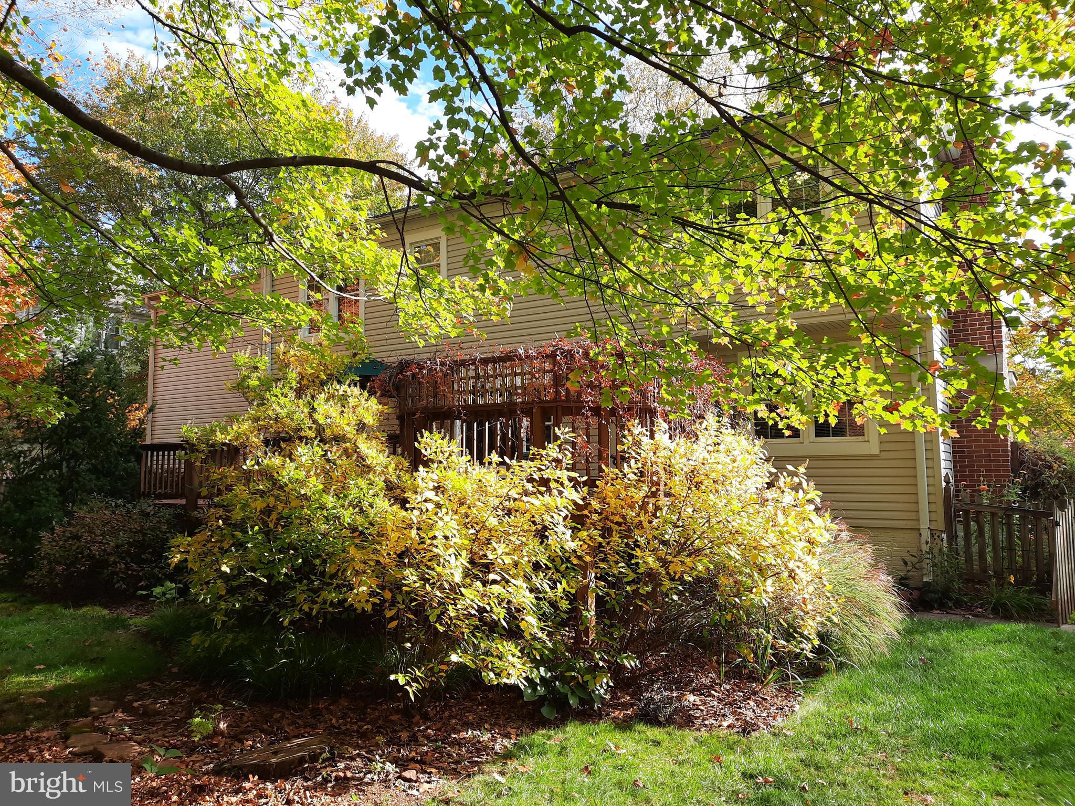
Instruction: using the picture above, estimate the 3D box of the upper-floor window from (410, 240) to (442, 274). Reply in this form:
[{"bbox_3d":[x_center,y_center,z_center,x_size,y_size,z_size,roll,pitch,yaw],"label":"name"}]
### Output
[{"bbox_3d":[-2.075,-2.539,14.397,0.782,0.988,0.100,-4,-6,32],"label":"upper-floor window"}]

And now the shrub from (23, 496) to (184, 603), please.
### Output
[{"bbox_3d":[-6.073,1.960,10.890,1.950,1.250,1.750,2,-6,-29],"label":"shrub"}]

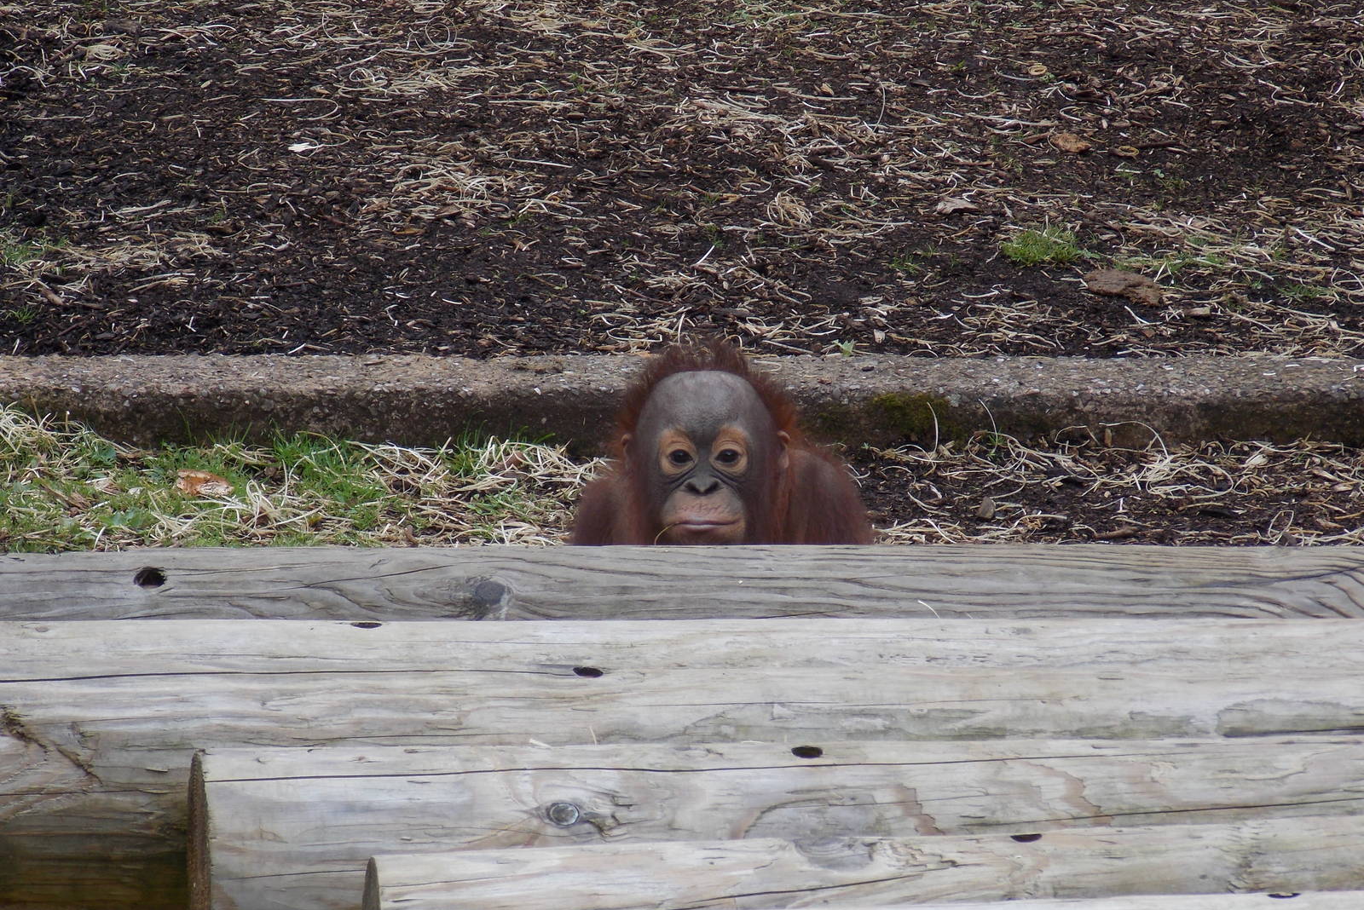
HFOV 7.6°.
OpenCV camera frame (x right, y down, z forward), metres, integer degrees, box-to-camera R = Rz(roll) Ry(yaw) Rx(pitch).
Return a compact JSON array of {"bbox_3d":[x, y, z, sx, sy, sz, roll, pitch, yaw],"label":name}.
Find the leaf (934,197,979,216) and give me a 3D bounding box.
[{"bbox_3d":[0.285,-0.258,10.600,0.047,0.013,0.032,0,16,0],"label":"leaf"}]

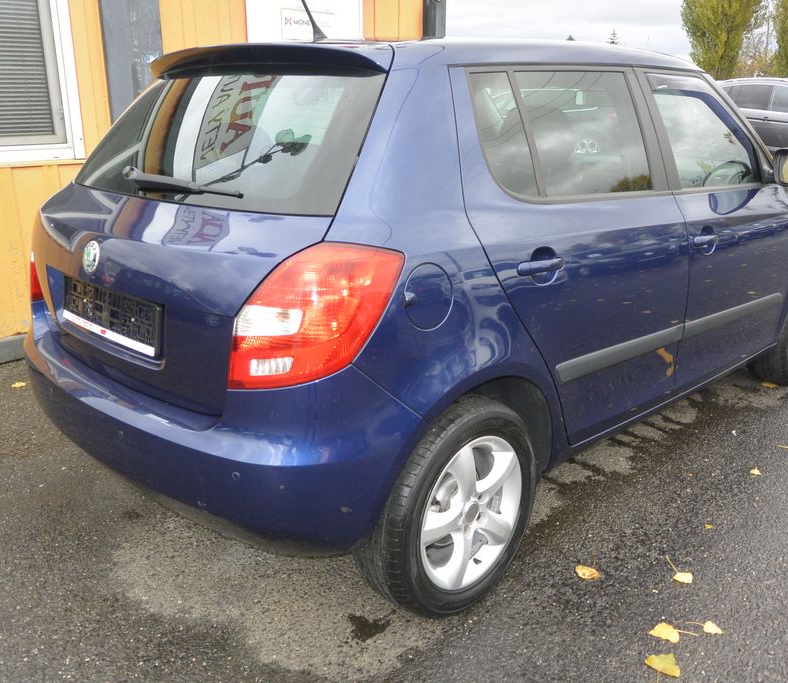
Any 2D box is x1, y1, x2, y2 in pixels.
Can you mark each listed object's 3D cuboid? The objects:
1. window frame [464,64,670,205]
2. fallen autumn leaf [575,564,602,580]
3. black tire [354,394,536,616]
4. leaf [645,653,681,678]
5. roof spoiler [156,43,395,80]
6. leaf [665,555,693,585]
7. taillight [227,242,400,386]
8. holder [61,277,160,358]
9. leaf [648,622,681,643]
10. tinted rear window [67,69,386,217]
[{"bbox_3d":[0.520,-0.589,2.183,0.878,0.426,0.060,-17,-1,-42],"label":"window frame"},{"bbox_3d":[0.553,0.655,2.183,0.057,0.014,0.074,-4,17,-11],"label":"fallen autumn leaf"},{"bbox_3d":[0.150,0.426,2.067,0.590,0.585,0.200,-17,23,-42],"label":"black tire"},{"bbox_3d":[0.652,0.763,1.823,0.082,0.012,0.078,14,22,39],"label":"leaf"},{"bbox_3d":[-0.415,-0.778,2.126,0.240,0.100,1.080,-16,23,-42],"label":"roof spoiler"},{"bbox_3d":[0.832,0.662,2.229,0.056,0.012,0.130,2,17,9],"label":"leaf"},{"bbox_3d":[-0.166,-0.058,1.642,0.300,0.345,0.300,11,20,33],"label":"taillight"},{"bbox_3d":[-0.738,-0.079,1.995,0.530,0.126,0.025,16,14,43],"label":"holder"},{"bbox_3d":[0.699,0.745,1.961,0.069,0.012,0.068,15,23,42],"label":"leaf"},{"bbox_3d":[-0.542,-0.562,2.092,1.330,0.465,0.110,16,-17,43],"label":"tinted rear window"}]

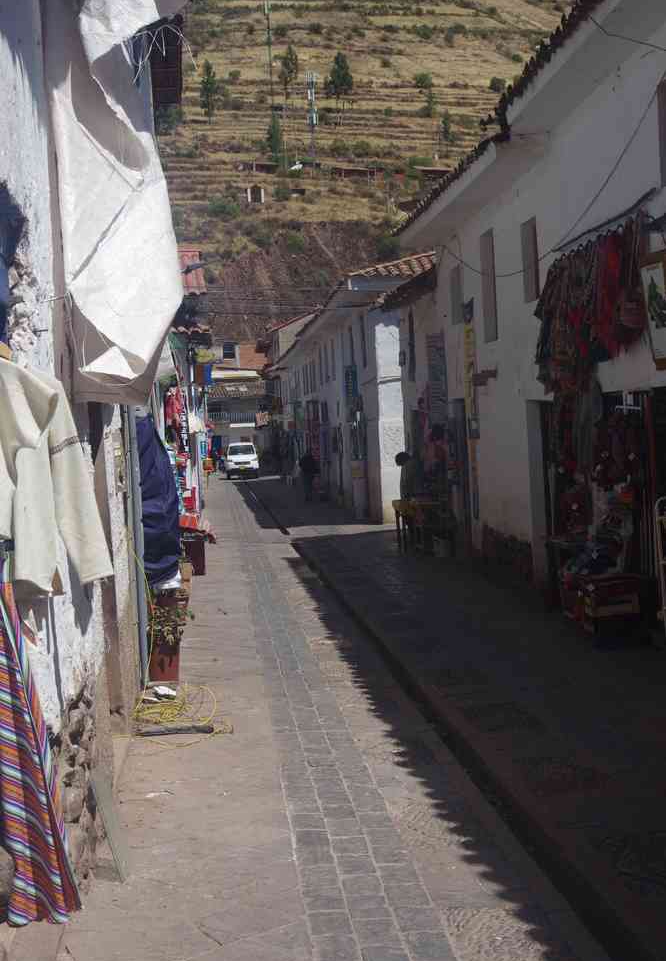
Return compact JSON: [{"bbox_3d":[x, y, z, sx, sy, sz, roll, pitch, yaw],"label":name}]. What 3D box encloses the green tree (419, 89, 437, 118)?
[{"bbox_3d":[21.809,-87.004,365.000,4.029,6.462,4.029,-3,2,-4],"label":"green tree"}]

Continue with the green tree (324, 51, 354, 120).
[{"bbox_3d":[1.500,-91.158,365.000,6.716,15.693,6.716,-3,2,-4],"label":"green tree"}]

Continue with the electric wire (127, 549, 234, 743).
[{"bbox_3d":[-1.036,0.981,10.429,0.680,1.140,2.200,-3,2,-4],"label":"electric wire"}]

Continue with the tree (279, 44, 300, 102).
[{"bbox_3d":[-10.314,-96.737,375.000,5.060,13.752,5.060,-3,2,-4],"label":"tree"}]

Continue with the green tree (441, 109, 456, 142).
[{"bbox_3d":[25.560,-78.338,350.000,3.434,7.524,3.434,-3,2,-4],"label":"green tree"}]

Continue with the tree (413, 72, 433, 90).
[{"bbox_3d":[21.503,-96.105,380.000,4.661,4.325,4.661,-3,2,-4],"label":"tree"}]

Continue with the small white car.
[{"bbox_3d":[-4.373,-0.947,76.000,1.620,1.780,3.950,-3,2,-4],"label":"small white car"}]

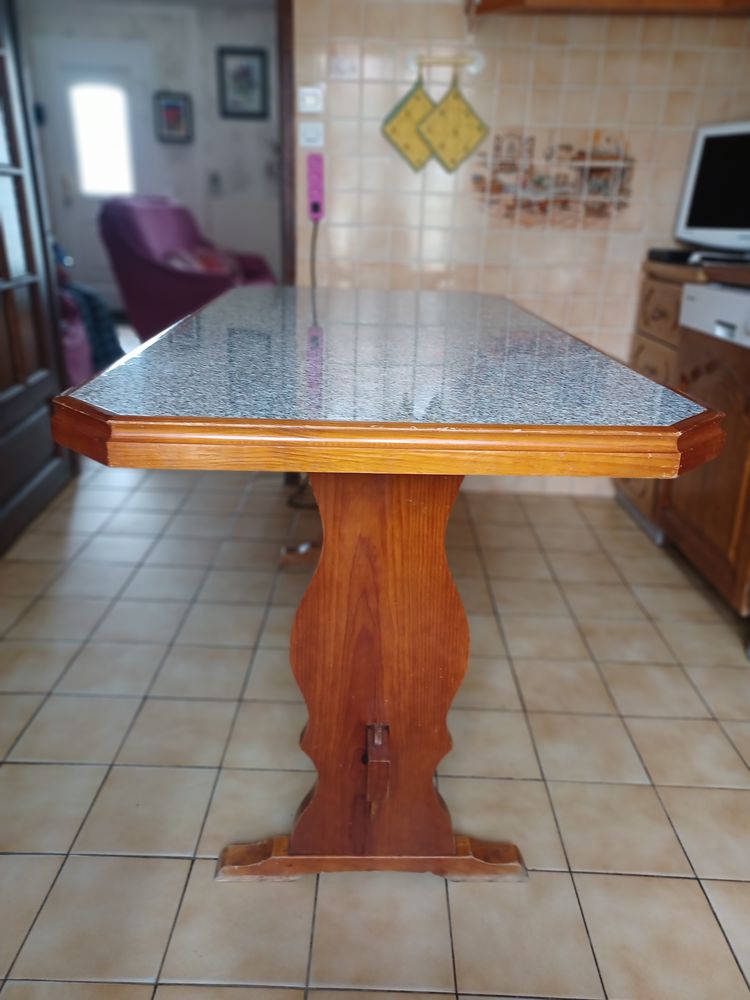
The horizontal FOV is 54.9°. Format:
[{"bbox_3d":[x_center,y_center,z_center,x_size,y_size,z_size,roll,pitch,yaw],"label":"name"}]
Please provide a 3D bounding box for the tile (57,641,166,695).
[{"bbox_3d":[-0.586,0.384,1.629,0.199,0.010,0.199,2,21,0],"label":"tile"}]

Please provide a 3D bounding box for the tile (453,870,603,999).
[{"bbox_3d":[0.212,0.637,1.067,0.199,0.009,0.199,2,22,0],"label":"tile"}]

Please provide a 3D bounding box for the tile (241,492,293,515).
[{"bbox_3d":[-0.370,0.020,2.562,0.198,0.010,0.198,2,22,0],"label":"tile"}]

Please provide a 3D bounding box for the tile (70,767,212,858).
[{"bbox_3d":[-0.390,0.539,1.253,0.199,0.010,0.199,2,21,0],"label":"tile"}]

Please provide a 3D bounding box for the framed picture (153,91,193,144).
[{"bbox_3d":[-1.635,-3.092,5.845,0.290,0.385,0.025,2,22,0],"label":"framed picture"}]

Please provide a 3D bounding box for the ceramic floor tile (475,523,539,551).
[{"bbox_3d":[0.441,0.127,2.417,0.200,0.010,0.200,2,22,0],"label":"ceramic floor tile"}]

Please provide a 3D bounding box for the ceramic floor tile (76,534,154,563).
[{"bbox_3d":[-0.781,0.152,2.192,0.199,0.009,0.199,2,22,0],"label":"ceramic floor tile"}]

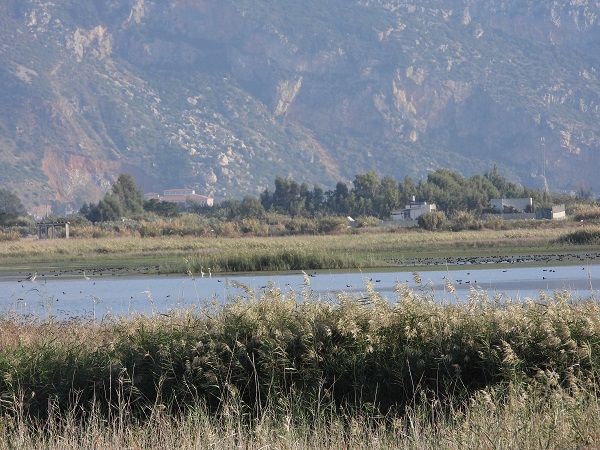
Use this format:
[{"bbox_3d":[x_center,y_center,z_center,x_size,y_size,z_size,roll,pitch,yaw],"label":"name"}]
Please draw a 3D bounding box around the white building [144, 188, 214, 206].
[{"bbox_3d":[-38.240,-8.410,1650.000,20.500,6.600,12.500,0,0,12],"label":"white building"}]

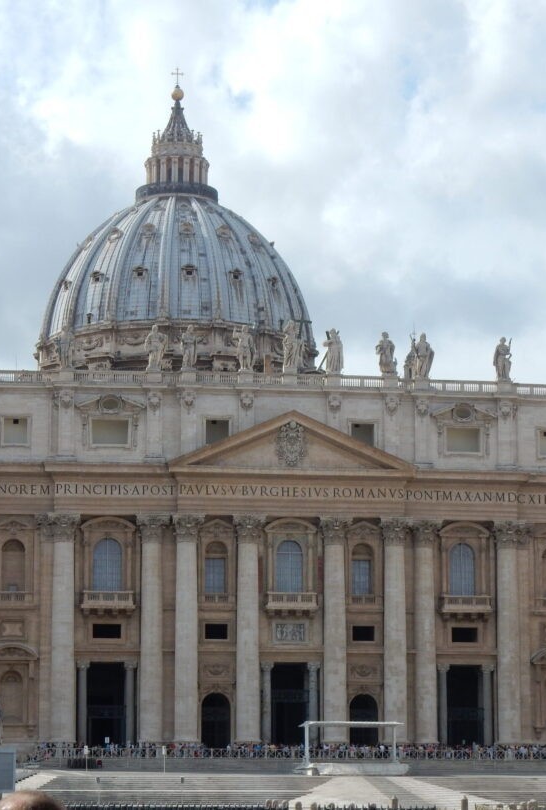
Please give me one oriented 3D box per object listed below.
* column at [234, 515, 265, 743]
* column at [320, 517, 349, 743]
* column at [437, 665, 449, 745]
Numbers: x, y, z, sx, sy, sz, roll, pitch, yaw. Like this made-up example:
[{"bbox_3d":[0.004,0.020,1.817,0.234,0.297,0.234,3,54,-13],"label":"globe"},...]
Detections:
[{"bbox_3d":[-2.851,26.891,266.523,3.600,27.302,3.500,1,-10,-8],"label":"column"},{"bbox_3d":[7.543,27.536,271.680,3.400,27.881,3.200,0,-10,0],"label":"column"},{"bbox_3d":[20.730,36.580,269.310,1.400,10.010,1.400,1,-10,-8],"label":"column"}]

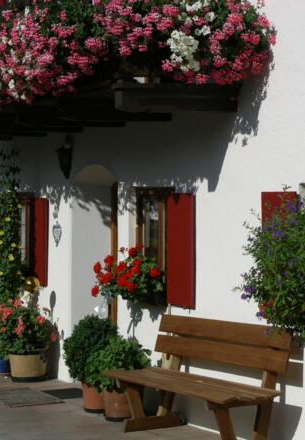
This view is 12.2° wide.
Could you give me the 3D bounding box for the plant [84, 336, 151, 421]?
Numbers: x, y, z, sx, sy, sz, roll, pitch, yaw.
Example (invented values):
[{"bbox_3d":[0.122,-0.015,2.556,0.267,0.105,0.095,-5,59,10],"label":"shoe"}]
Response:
[{"bbox_3d":[-0.287,1.323,11.850,0.530,0.700,0.550,0,1,0],"label":"plant"}]

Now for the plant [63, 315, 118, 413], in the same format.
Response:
[{"bbox_3d":[-0.530,1.244,12.300,0.470,0.850,0.470,0,1,0],"label":"plant"}]

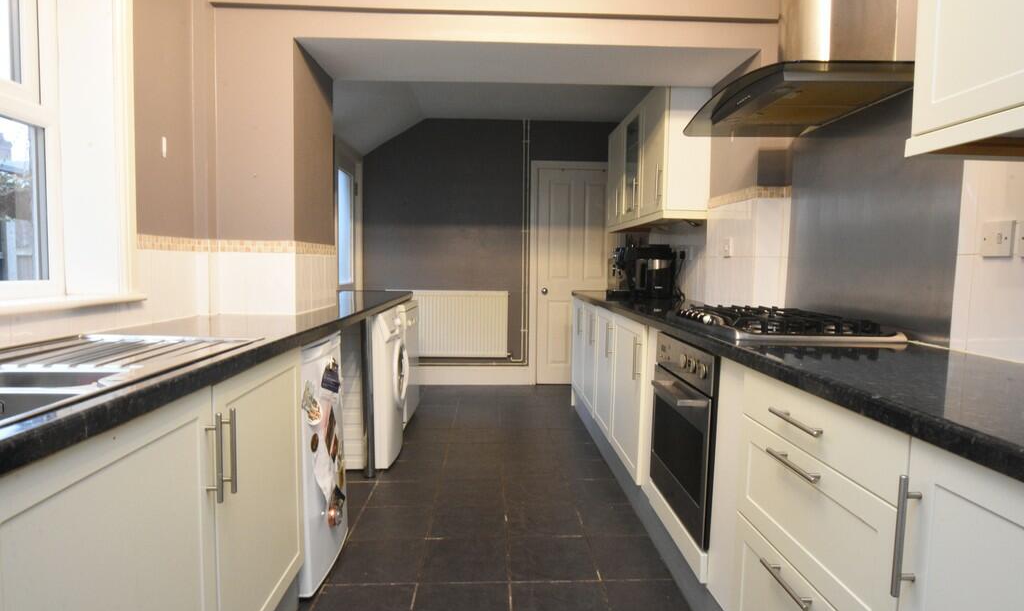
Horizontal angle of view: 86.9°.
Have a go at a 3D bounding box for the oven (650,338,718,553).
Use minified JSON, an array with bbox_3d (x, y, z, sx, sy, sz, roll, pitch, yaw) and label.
[{"bbox_3d":[0.834,0.424,1.897,0.565,0.601,0.555,0,4,-2],"label":"oven"}]

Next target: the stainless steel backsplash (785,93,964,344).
[{"bbox_3d":[1.213,-0.296,1.914,0.008,0.769,0.861,0,5,-2],"label":"stainless steel backsplash"}]

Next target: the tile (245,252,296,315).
[{"bbox_3d":[-0.989,-0.090,2.224,0.204,0.253,0.010,0,4,-2],"label":"tile"}]

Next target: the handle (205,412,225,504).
[{"bbox_3d":[-0.638,0.327,1.157,0.035,0.200,0.013,0,5,-2],"label":"handle"}]

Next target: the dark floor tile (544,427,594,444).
[{"bbox_3d":[0.407,0.875,3.621,0.304,0.010,0.313,0,5,-2],"label":"dark floor tile"}]

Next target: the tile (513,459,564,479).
[{"bbox_3d":[0.120,0.924,3.013,0.336,0.010,0.298,0,5,-2],"label":"tile"}]

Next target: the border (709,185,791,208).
[{"bbox_3d":[1.143,-0.512,2.620,0.174,0.050,0.440,0,4,-2],"label":"border"}]

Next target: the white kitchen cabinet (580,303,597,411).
[{"bbox_3d":[0.784,0.327,3.542,0.570,0.704,0.491,0,5,-2],"label":"white kitchen cabinet"}]

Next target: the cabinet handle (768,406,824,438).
[{"bbox_3d":[0.572,0.234,1.087,0.036,0.014,0.173,0,5,-2],"label":"cabinet handle"}]

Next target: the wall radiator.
[{"bbox_3d":[-0.558,0.167,4.930,1.050,0.600,0.090,0,5,-2],"label":"wall radiator"}]

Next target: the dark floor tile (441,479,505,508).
[{"bbox_3d":[-0.203,0.948,2.703,0.333,0.010,0.298,0,5,-2],"label":"dark floor tile"}]

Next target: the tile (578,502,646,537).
[{"bbox_3d":[0.452,0.976,2.431,0.281,0.010,0.298,0,5,-2],"label":"tile"}]

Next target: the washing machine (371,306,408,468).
[{"bbox_3d":[-0.921,0.465,3.226,0.600,0.850,0.600,0,5,-2],"label":"washing machine"}]

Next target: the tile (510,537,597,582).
[{"bbox_3d":[0.149,0.993,2.125,0.330,0.010,0.320,0,5,-2],"label":"tile"}]

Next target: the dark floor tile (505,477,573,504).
[{"bbox_3d":[0.132,0.949,2.716,0.336,0.010,0.298,0,5,-2],"label":"dark floor tile"}]

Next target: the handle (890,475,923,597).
[{"bbox_3d":[0.624,0.364,0.853,0.038,0.195,0.014,0,4,-2],"label":"handle"}]

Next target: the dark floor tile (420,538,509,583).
[{"bbox_3d":[-0.181,0.992,2.111,0.330,0.010,0.320,0,5,-2],"label":"dark floor tile"}]

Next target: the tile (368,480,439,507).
[{"bbox_3d":[-0.535,0.941,2.701,0.330,0.010,0.294,0,5,-2],"label":"tile"}]

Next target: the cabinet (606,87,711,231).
[{"bbox_3d":[0.910,-0.863,3.439,0.310,0.735,1.324,0,4,-2],"label":"cabinet"}]

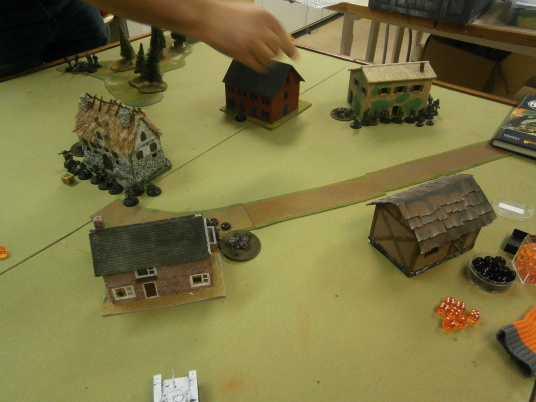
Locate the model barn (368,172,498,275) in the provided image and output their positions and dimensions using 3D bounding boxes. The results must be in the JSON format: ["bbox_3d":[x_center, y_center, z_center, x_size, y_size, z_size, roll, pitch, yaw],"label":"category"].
[{"bbox_3d":[0.226,0.024,0.566,0.136,0.102,0.106,-19,43,-21],"label":"model barn"}]

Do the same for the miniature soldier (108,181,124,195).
[{"bbox_3d":[-0.261,-0.031,0.685,0.025,0.029,0.025,0,39,0],"label":"miniature soldier"}]

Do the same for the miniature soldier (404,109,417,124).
[{"bbox_3d":[0.310,-0.184,0.868,0.025,0.032,0.025,-11,41,-12],"label":"miniature soldier"}]

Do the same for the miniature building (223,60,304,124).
[{"bbox_3d":[-0.011,-0.259,0.891,0.146,0.118,0.110,26,46,29],"label":"miniature building"}]

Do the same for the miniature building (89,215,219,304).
[{"bbox_3d":[-0.133,0.058,0.501,0.139,0.116,0.080,-8,40,-10],"label":"miniature building"}]

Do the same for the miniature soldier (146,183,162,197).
[{"bbox_3d":[-0.196,-0.026,0.687,0.025,0.029,0.025,-18,43,-20],"label":"miniature soldier"}]

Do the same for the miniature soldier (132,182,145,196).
[{"bbox_3d":[-0.222,-0.029,0.682,0.025,0.029,0.025,0,39,0],"label":"miniature soldier"}]

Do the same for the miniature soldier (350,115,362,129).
[{"bbox_3d":[0.191,-0.177,0.862,0.025,0.031,0.025,0,39,0],"label":"miniature soldier"}]

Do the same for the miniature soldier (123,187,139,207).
[{"bbox_3d":[-0.228,-0.009,0.664,0.025,0.034,0.025,-18,43,-20],"label":"miniature soldier"}]

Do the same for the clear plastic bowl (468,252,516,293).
[{"bbox_3d":[0.299,0.098,0.540,0.057,0.021,0.057,0,40,0],"label":"clear plastic bowl"}]

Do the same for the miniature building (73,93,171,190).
[{"bbox_3d":[-0.264,-0.115,0.714,0.151,0.124,0.097,23,44,26],"label":"miniature building"}]

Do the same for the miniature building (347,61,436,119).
[{"bbox_3d":[0.274,-0.255,0.896,0.154,0.110,0.093,-7,39,-9],"label":"miniature building"}]

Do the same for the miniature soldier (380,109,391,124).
[{"bbox_3d":[0.257,-0.185,0.869,0.025,0.032,0.025,-11,41,-12],"label":"miniature soldier"}]

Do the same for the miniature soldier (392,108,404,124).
[{"bbox_3d":[0.283,-0.184,0.868,0.025,0.032,0.025,-11,41,-12],"label":"miniature soldier"}]

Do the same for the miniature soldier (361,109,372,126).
[{"bbox_3d":[0.212,-0.179,0.861,0.025,0.034,0.025,-11,41,-12],"label":"miniature soldier"}]

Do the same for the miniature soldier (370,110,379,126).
[{"bbox_3d":[0.230,-0.180,0.864,0.025,0.031,0.025,-11,41,-12],"label":"miniature soldier"}]

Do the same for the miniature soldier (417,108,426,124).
[{"bbox_3d":[0.337,-0.190,0.880,0.025,0.029,0.025,0,39,0],"label":"miniature soldier"}]

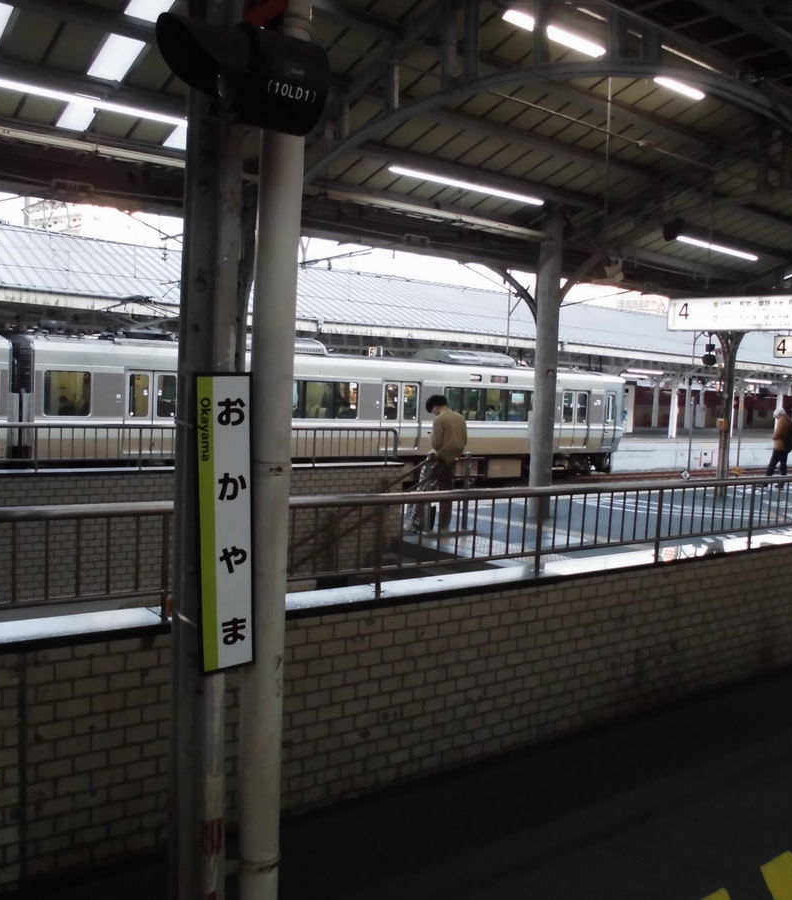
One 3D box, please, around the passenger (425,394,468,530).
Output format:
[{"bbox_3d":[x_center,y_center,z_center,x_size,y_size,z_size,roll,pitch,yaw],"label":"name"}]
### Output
[{"bbox_3d":[0.621,0.149,11.145,0.360,1.646,0.460,6,5,40],"label":"passenger"}]

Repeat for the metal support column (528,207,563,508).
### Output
[{"bbox_3d":[2.102,-1.193,12.448,0.300,4.274,0.300,-1,5,-38],"label":"metal support column"}]

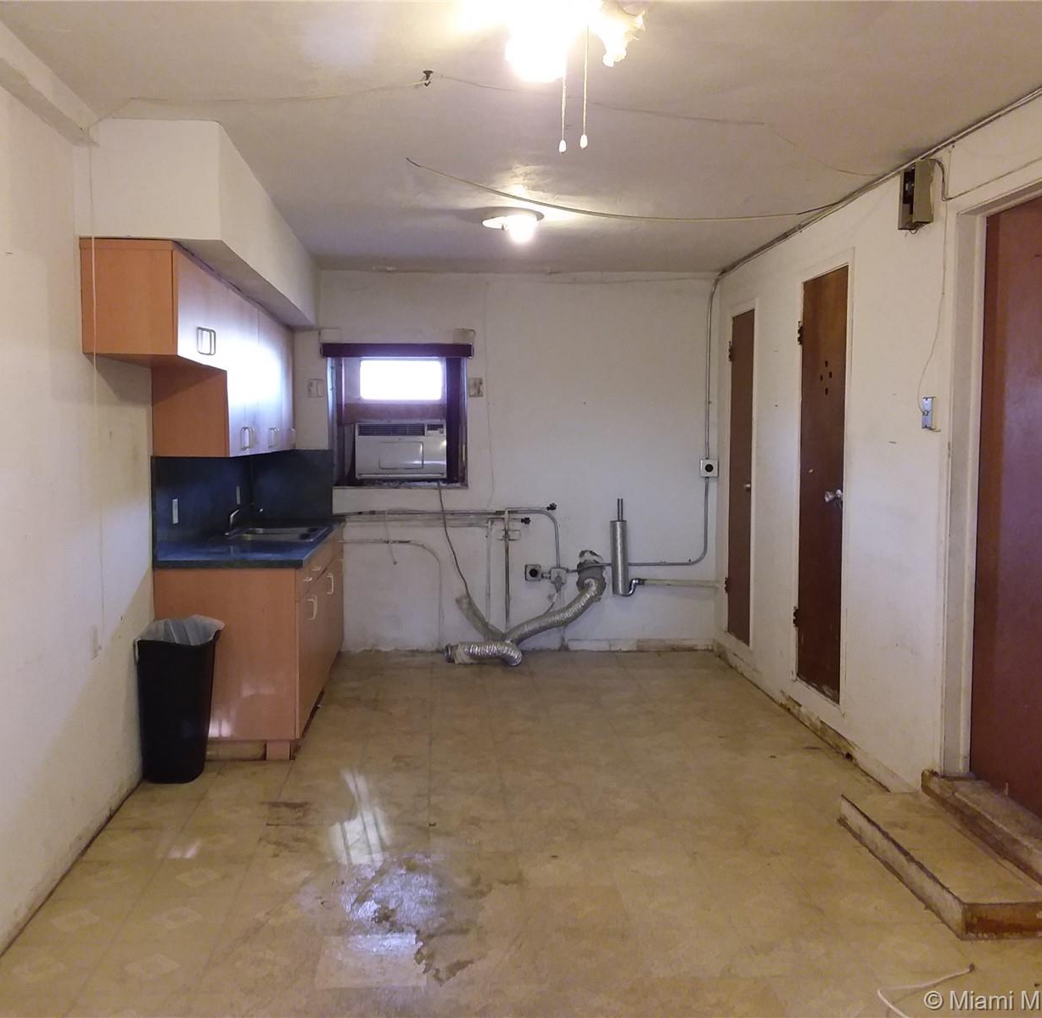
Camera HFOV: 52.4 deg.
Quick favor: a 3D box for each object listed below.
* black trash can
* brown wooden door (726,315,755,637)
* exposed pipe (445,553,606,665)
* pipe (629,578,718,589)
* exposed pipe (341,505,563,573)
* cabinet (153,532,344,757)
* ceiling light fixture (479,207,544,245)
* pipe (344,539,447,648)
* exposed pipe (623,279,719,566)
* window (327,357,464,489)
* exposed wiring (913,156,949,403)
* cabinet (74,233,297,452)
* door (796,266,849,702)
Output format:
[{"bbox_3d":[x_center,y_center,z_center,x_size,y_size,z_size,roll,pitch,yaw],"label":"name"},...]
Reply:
[{"bbox_3d":[-1.453,0.834,4.567,0.317,0.642,0.298,0,4,-5],"label":"black trash can"},{"bbox_3d":[1.383,-0.199,6.645,0.050,2.033,0.460,0,4,-5],"label":"brown wooden door"},{"bbox_3d":[0.044,0.651,6.919,1.080,0.671,0.420,0,4,-4],"label":"exposed pipe"},{"bbox_3d":[1.036,0.505,7.147,0.611,0.078,0.060,0,4,-4],"label":"pipe"},{"bbox_3d":[-0.449,0.206,7.019,1.465,0.455,0.060,0,4,-4],"label":"exposed pipe"},{"bbox_3d":[-1.402,0.603,5.908,0.664,0.914,2.353,0,4,-5],"label":"cabinet"},{"bbox_3d":[-0.049,-1.363,5.123,0.288,0.125,0.295,0,4,-5],"label":"ceiling light fixture"},{"bbox_3d":[-0.838,0.573,7.026,0.666,0.738,0.040,0,4,-4],"label":"pipe"},{"bbox_3d":[1.008,-0.572,7.082,0.670,1.964,0.050,0,4,-4],"label":"exposed pipe"},{"bbox_3d":[-0.815,-0.583,7.019,0.930,0.881,0.150,0,4,-4],"label":"window"},{"bbox_3d":[1.544,-0.846,3.974,0.029,0.913,0.162,0,4,-5],"label":"exposed wiring"},{"bbox_3d":[-1.512,-0.658,5.324,0.333,0.782,3.230,0,4,-5],"label":"cabinet"},{"bbox_3d":[1.480,-0.123,5.180,0.050,2.034,0.583,0,4,-5],"label":"door"}]

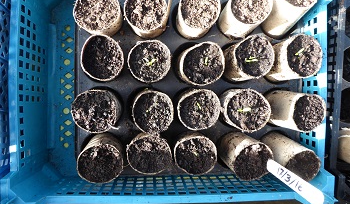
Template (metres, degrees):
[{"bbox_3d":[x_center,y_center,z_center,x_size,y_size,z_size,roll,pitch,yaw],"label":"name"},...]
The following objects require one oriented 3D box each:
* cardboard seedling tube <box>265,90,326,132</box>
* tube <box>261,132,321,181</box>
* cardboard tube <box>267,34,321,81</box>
[{"bbox_3d":[0.135,0.007,0.319,0.044,0.097,0.044,-1,96,-12],"label":"cardboard seedling tube"},{"bbox_3d":[0.139,0.065,0.336,0.045,0.098,0.045,0,102,-9],"label":"tube"},{"bbox_3d":[0.134,-0.047,0.319,0.044,0.097,0.044,0,87,-7],"label":"cardboard tube"}]

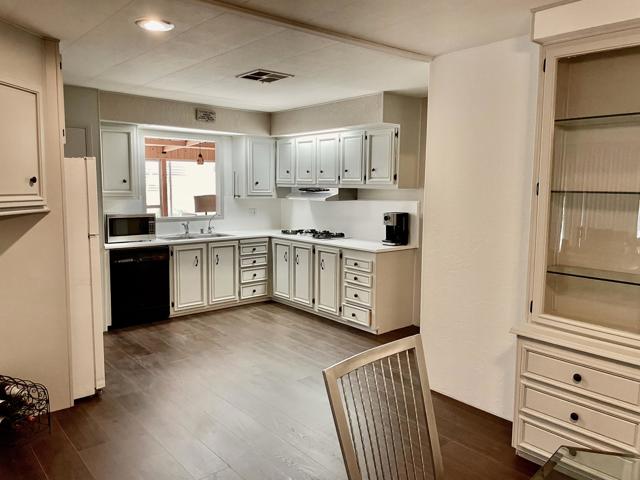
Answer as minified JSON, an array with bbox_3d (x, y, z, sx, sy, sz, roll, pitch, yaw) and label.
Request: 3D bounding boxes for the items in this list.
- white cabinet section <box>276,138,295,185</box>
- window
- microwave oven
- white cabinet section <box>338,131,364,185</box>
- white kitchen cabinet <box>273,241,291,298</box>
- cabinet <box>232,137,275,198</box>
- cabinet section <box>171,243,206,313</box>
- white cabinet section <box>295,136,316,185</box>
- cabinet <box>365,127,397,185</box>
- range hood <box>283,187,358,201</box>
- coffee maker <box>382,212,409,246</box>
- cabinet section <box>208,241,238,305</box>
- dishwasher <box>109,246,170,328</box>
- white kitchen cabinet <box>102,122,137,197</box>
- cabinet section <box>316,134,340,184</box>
[{"bbox_3d":[-0.306,-1.017,6.277,0.327,0.589,0.403,-5,9,-40],"label":"white cabinet section"},{"bbox_3d":[-1.690,-0.748,5.871,0.914,0.934,0.081,-5,8,-40],"label":"window"},{"bbox_3d":[-2.124,-0.142,5.320,0.510,0.288,0.353,-3,7,-31],"label":"microwave oven"},{"bbox_3d":[0.489,-0.901,5.336,0.327,0.589,0.410,-5,9,-40],"label":"white cabinet section"},{"bbox_3d":[-0.271,0.357,6.124,0.581,0.752,0.404,-5,8,-40],"label":"white kitchen cabinet"},{"bbox_3d":[-0.858,-0.951,6.290,0.429,0.773,0.353,-5,8,-40],"label":"cabinet"},{"bbox_3d":[-1.644,0.396,5.645,0.408,0.756,0.614,-5,9,-40],"label":"cabinet section"},{"bbox_3d":[-0.043,-0.978,5.966,0.327,0.589,0.417,-5,9,-40],"label":"white cabinet section"},{"bbox_3d":[0.736,-0.850,4.978,0.348,0.586,0.455,-5,8,-40],"label":"cabinet"},{"bbox_3d":[0.011,-0.561,5.768,0.480,0.137,0.757,-5,8,-40],"label":"range hood"},{"bbox_3d":[0.797,-0.111,5.064,0.177,0.338,0.212,7,9,44],"label":"coffee maker"},{"bbox_3d":[-1.322,0.369,5.914,0.407,0.756,0.614,-5,9,-40],"label":"cabinet section"},{"bbox_3d":[-2.061,0.473,5.287,0.606,0.845,0.586,-5,8,-40],"label":"dishwasher"},{"bbox_3d":[-2.225,-0.836,5.152,0.439,0.768,0.353,-5,8,-40],"label":"white kitchen cabinet"},{"bbox_3d":[0.224,-0.939,5.650,0.327,0.589,0.415,-5,9,-40],"label":"cabinet section"}]

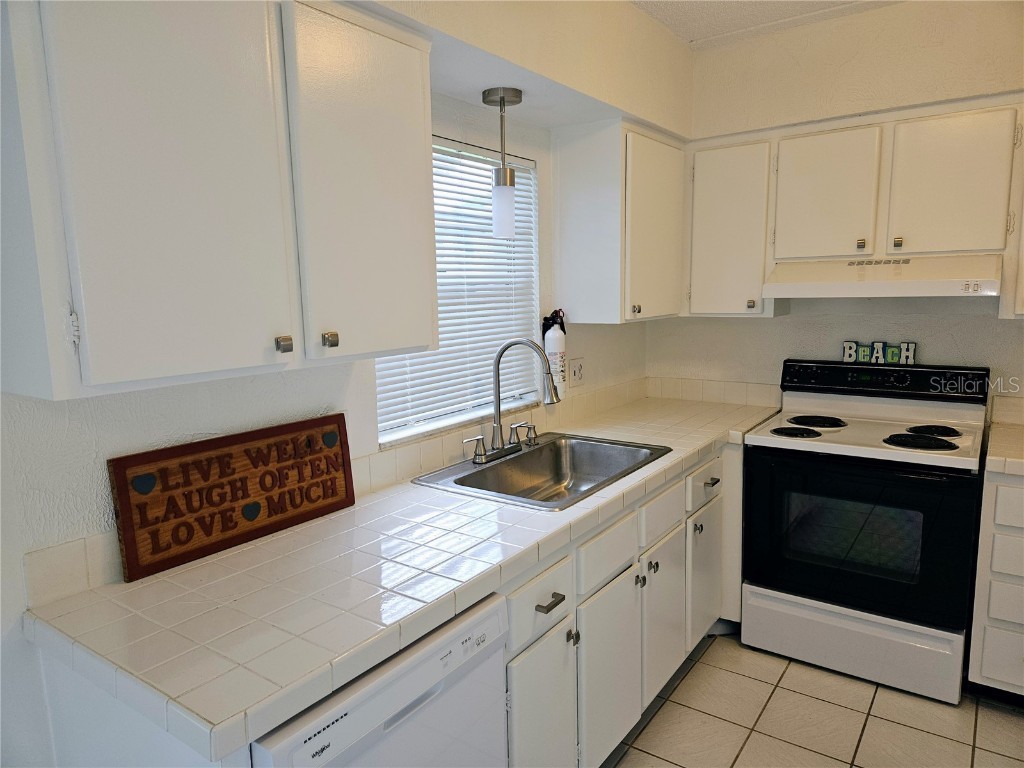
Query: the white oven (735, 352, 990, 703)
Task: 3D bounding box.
[{"bbox_3d":[1.415,0.521,2.762,0.765,1.156,0.630,5,10,35],"label":"white oven"}]

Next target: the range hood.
[{"bbox_3d":[1.446,-0.417,2.664,0.760,0.142,0.505,5,10,35],"label":"range hood"}]

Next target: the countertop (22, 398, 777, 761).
[{"bbox_3d":[0.168,0.302,2.241,0.675,0.056,2.832,5,10,35],"label":"countertop"}]

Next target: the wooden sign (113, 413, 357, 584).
[{"bbox_3d":[-0.642,0.248,1.655,0.022,0.256,0.613,-3,5,36],"label":"wooden sign"}]

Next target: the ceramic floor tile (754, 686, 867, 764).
[{"bbox_3d":[1.040,1.180,2.364,0.305,0.010,0.305,5,10,35],"label":"ceramic floor tile"}]

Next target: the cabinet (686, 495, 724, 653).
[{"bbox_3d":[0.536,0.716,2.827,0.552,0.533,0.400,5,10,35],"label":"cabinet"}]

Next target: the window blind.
[{"bbox_3d":[-0.156,-0.350,2.347,0.040,0.917,0.875,5,10,35],"label":"window blind"}]

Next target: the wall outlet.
[{"bbox_3d":[0.289,-0.049,2.975,0.010,0.123,0.128,5,10,35],"label":"wall outlet"}]

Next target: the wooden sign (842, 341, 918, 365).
[{"bbox_3d":[1.564,-0.133,2.909,0.275,0.092,0.025,5,10,35],"label":"wooden sign"}]

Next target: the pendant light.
[{"bbox_3d":[-0.027,-0.700,2.189,0.126,0.450,0.126,-1,8,0],"label":"pendant light"}]

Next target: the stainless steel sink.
[{"bbox_3d":[0.140,0.356,2.304,0.530,0.186,0.815,5,10,35],"label":"stainless steel sink"}]

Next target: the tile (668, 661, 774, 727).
[{"bbox_3d":[0.785,1.155,2.534,0.306,0.010,0.305,5,10,35],"label":"tile"}]

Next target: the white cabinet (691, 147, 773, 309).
[{"bbox_3d":[1.025,-0.679,3.034,0.370,0.720,0.335,5,10,35],"label":"white cabinet"}]

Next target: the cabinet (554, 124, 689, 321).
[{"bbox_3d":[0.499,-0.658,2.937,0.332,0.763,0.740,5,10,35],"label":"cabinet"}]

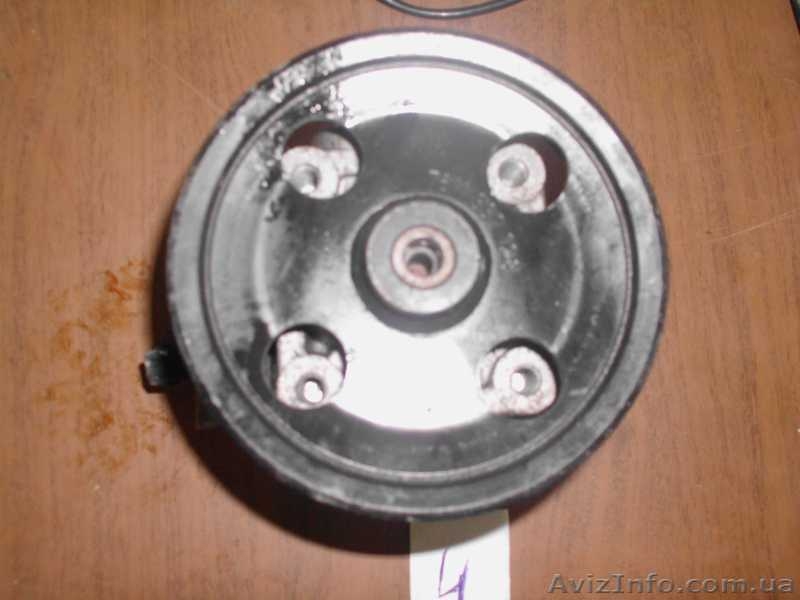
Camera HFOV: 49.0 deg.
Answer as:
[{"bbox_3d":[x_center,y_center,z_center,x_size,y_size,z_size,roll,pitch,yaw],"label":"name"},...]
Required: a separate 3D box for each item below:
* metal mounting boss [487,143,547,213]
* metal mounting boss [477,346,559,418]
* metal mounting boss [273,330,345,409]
[{"bbox_3d":[0.034,-0.035,0.266,0.017,0.018,0.020,0,84,-2],"label":"metal mounting boss"},{"bbox_3d":[0.033,0.024,0.260,0.022,0.018,0.020,0,84,-2],"label":"metal mounting boss"},{"bbox_3d":[-0.029,0.022,0.277,0.022,0.019,0.024,0,83,-4],"label":"metal mounting boss"}]

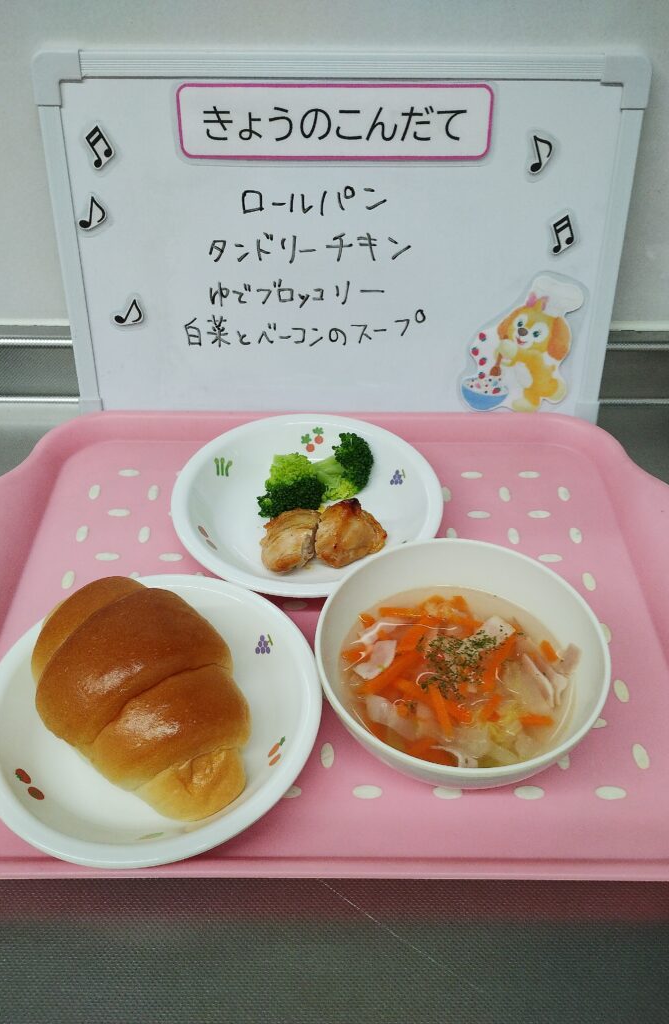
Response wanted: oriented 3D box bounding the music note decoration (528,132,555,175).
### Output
[{"bbox_3d":[0.137,-0.237,0.549,0.017,0.026,0.003,-9,27,5],"label":"music note decoration"}]

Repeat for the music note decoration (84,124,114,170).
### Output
[{"bbox_3d":[-0.156,-0.241,0.548,0.017,0.024,0.003,-25,24,12],"label":"music note decoration"}]

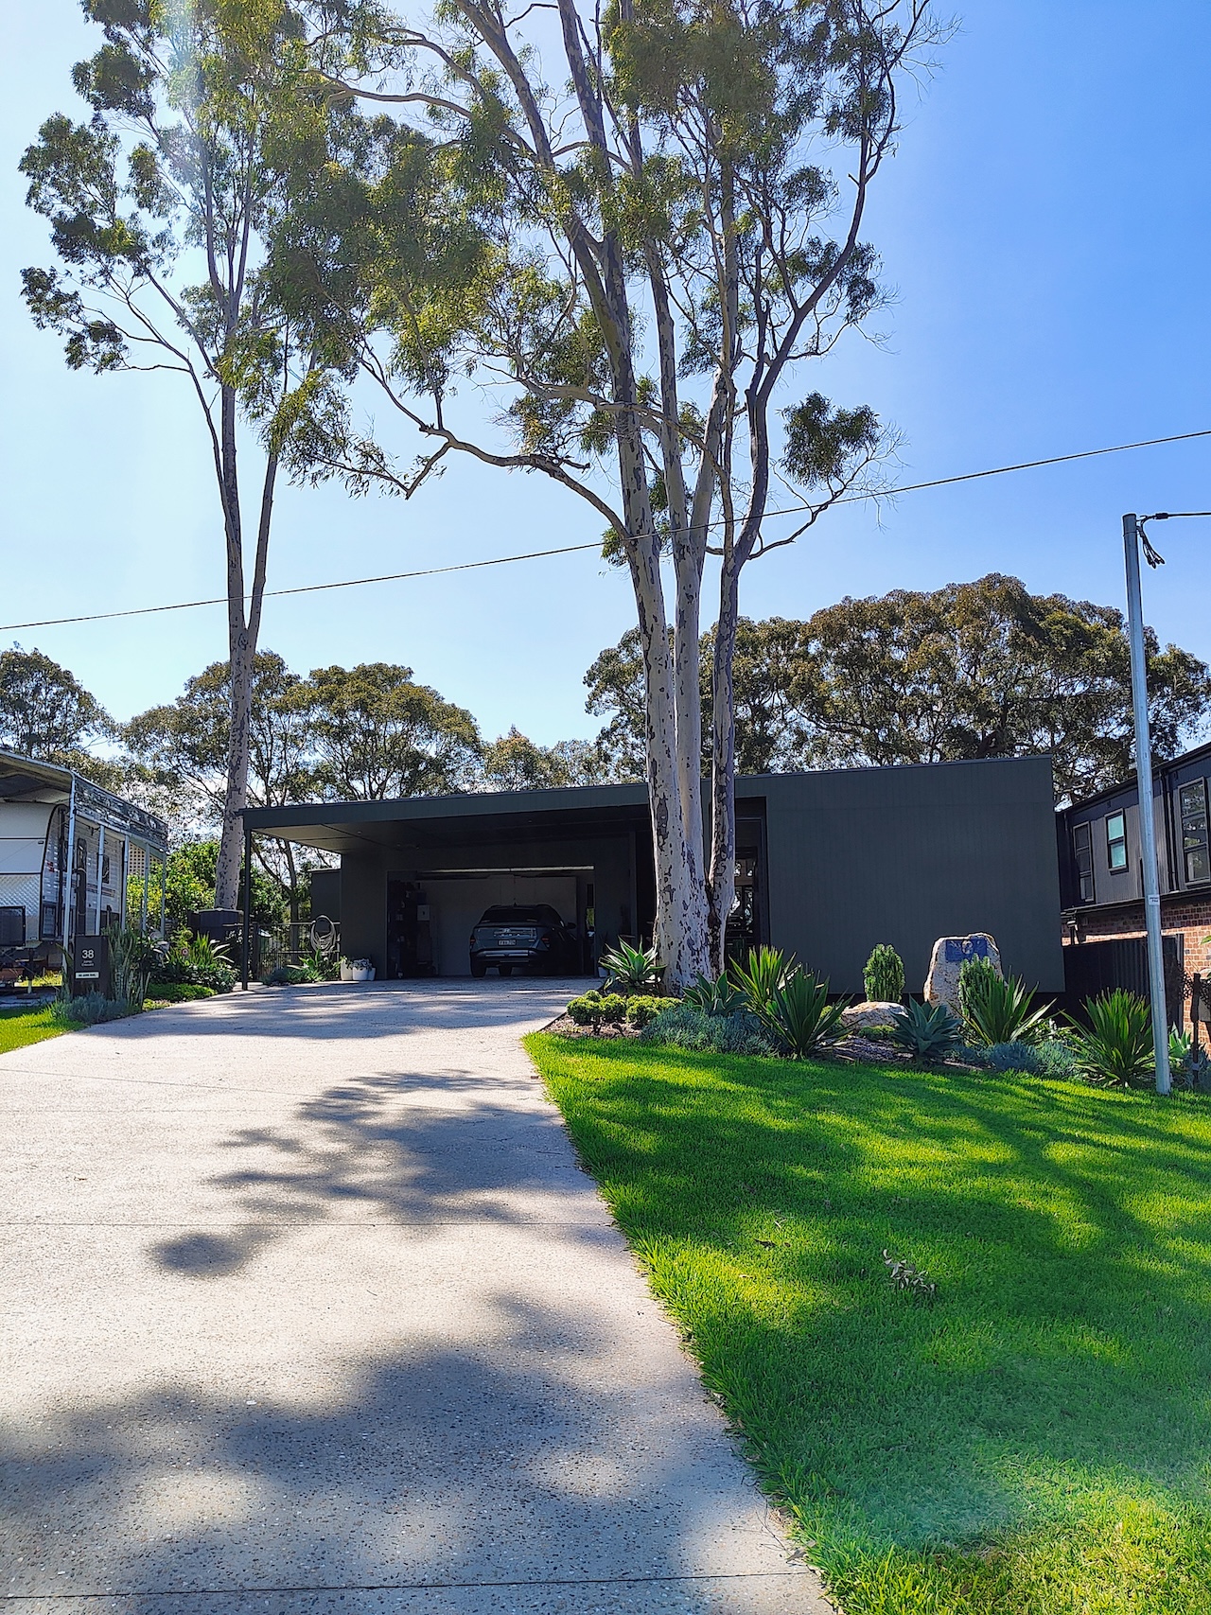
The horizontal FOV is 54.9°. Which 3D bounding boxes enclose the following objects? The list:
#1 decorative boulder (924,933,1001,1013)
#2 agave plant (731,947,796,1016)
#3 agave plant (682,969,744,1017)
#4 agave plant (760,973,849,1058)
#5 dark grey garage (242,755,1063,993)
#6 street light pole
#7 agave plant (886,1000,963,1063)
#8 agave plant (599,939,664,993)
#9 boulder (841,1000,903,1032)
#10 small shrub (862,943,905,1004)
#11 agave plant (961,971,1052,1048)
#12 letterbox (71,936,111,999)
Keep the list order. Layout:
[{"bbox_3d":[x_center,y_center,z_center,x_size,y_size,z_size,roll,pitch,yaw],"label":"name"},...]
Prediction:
[{"bbox_3d":[4.378,2.050,14.300,0.930,1.000,0.550,-1,-6,6],"label":"decorative boulder"},{"bbox_3d":[1.738,1.923,12.700,0.820,0.800,0.800,-1,-6,0],"label":"agave plant"},{"bbox_3d":[1.193,2.058,12.900,0.710,0.570,0.700,-1,-6,0],"label":"agave plant"},{"bbox_3d":[1.989,2.071,11.600,0.860,0.820,0.840,-1,-6,0],"label":"agave plant"},{"bbox_3d":[1.344,1.927,25.802,13.550,3.750,13.000,-1,-6,7],"label":"dark grey garage"},{"bbox_3d":[5.188,-0.111,11.214,0.125,5.600,0.125,-1,-6,0],"label":"street light pole"},{"bbox_3d":[3.120,2.189,11.400,0.740,0.580,0.720,-1,-6,0],"label":"agave plant"},{"bbox_3d":[0.350,2.162,15.800,0.870,0.750,0.850,-1,-6,0],"label":"agave plant"},{"bbox_3d":[3.013,2.385,13.200,0.700,0.380,0.550,-1,-6,0],"label":"boulder"},{"bbox_3d":[3.411,2.050,14.300,0.490,0.780,0.480,-1,-6,0],"label":"small shrub"},{"bbox_3d":[4.176,2.101,12.100,0.940,0.800,0.900,-1,-6,0],"label":"agave plant"},{"bbox_3d":[-6.885,2.185,15.600,0.340,0.980,0.280,-1,-6,1],"label":"letterbox"}]

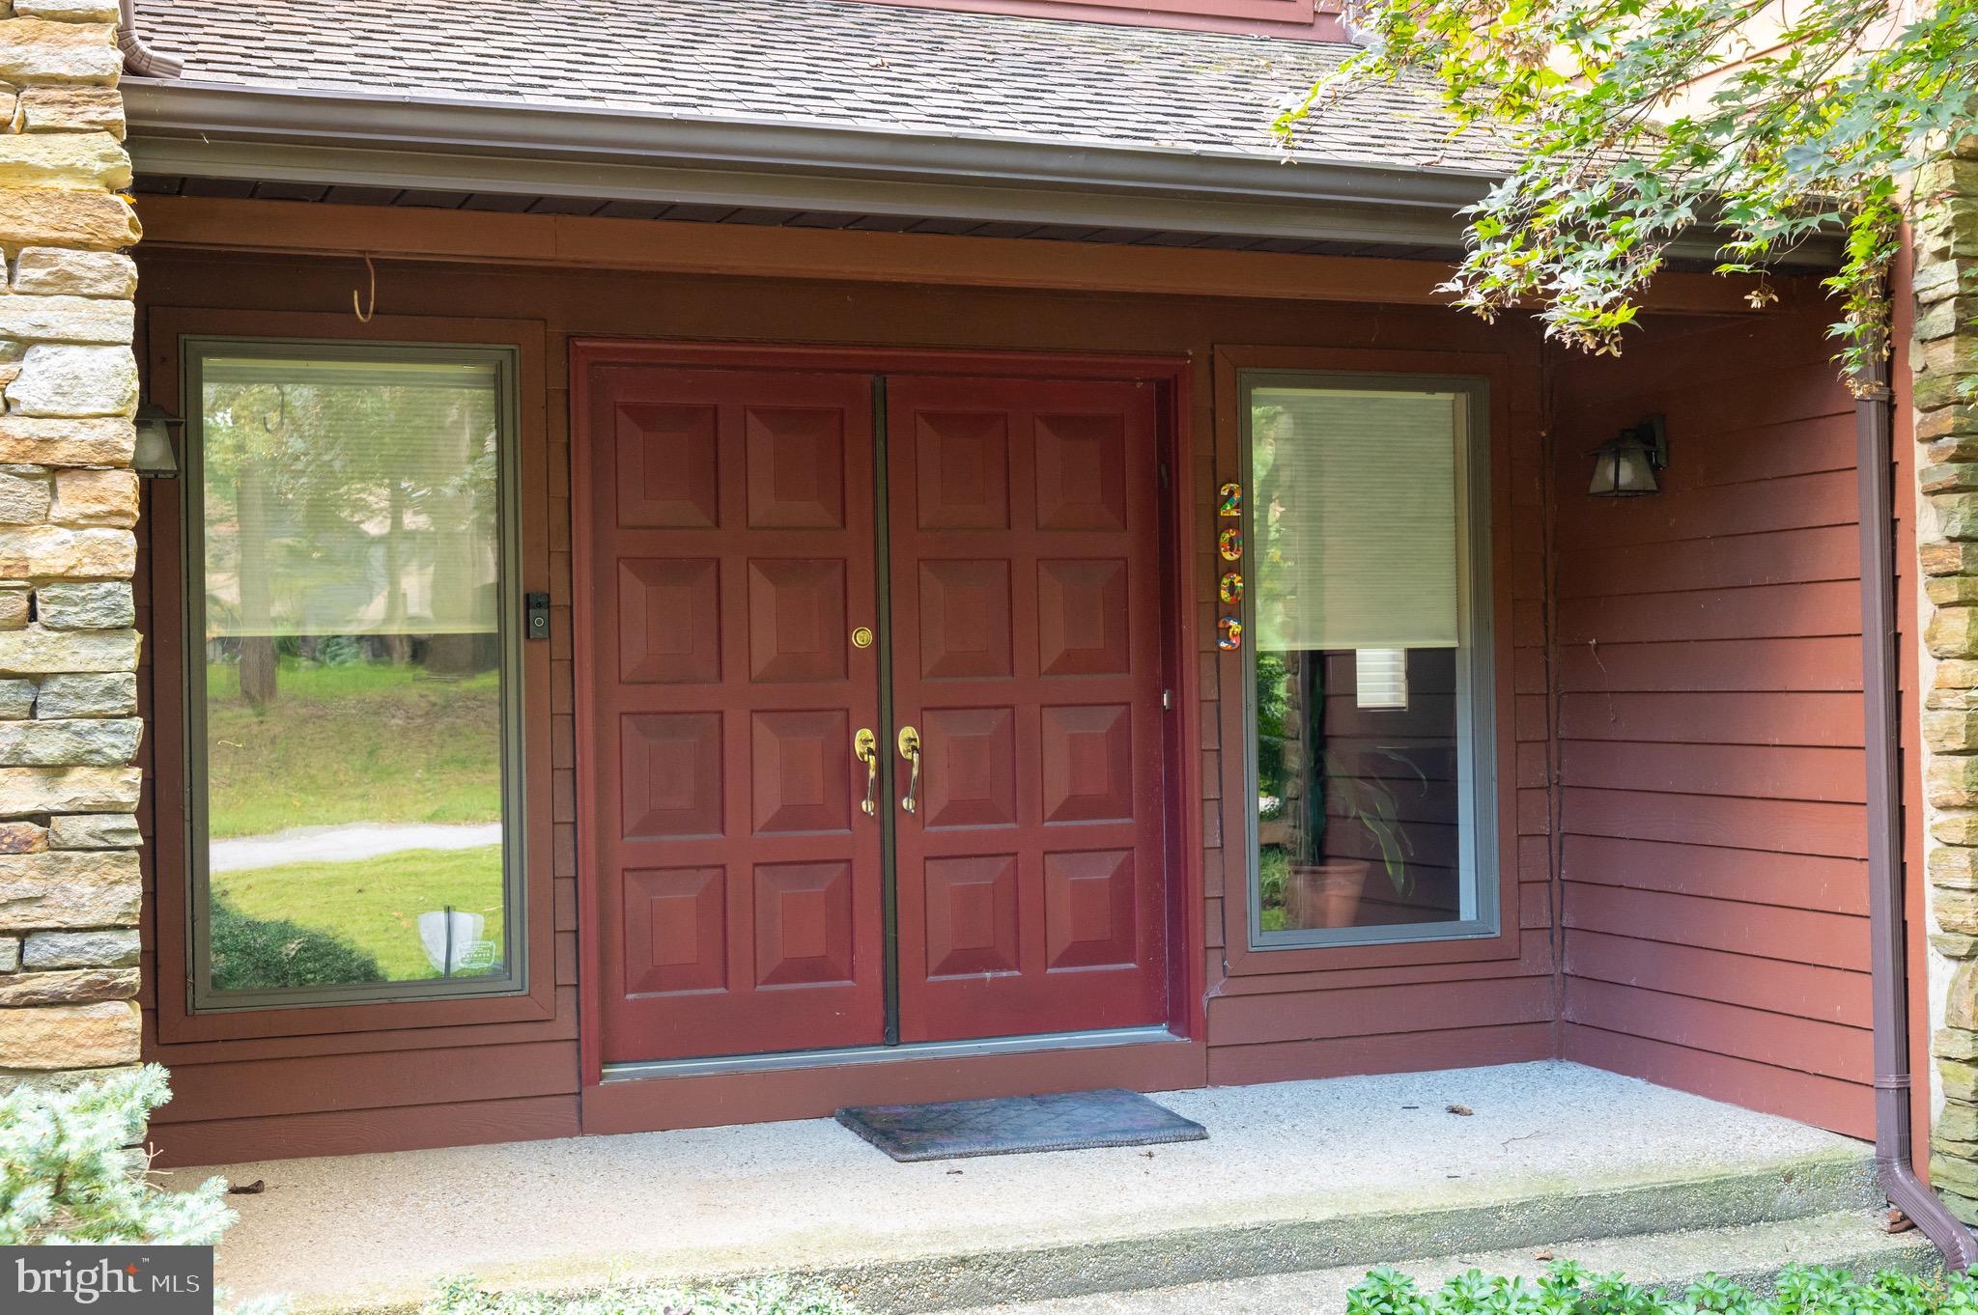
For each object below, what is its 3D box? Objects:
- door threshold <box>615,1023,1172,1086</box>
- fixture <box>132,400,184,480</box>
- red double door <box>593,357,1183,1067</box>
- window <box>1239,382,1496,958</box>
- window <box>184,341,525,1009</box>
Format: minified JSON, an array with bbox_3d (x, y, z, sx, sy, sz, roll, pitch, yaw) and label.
[{"bbox_3d":[-0.261,1.171,7.156,1.810,0.045,0.170,-1,-1,-19],"label":"door threshold"},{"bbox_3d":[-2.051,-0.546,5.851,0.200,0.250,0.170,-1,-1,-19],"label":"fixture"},{"bbox_3d":[-0.304,0.146,7.233,1.830,2.030,0.110,-1,-1,-19],"label":"red double door"},{"bbox_3d":[1.195,0.004,7.634,0.895,1.800,0.090,-1,-1,-19],"label":"window"},{"bbox_3d":[-1.733,0.041,6.627,0.905,1.815,0.090,-1,-1,-19],"label":"window"}]

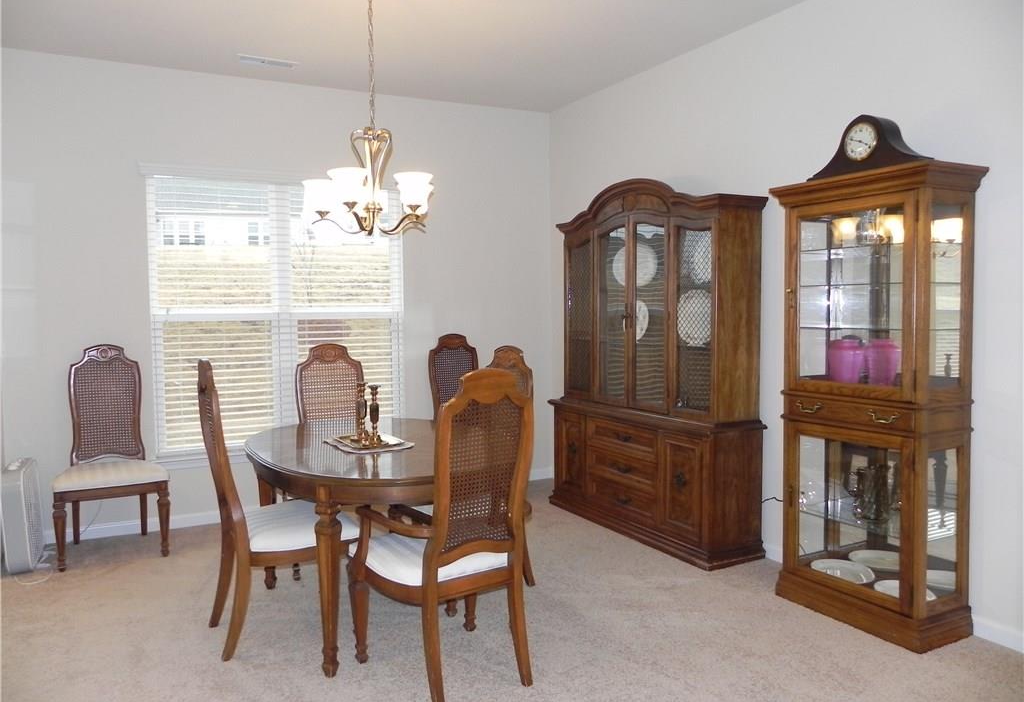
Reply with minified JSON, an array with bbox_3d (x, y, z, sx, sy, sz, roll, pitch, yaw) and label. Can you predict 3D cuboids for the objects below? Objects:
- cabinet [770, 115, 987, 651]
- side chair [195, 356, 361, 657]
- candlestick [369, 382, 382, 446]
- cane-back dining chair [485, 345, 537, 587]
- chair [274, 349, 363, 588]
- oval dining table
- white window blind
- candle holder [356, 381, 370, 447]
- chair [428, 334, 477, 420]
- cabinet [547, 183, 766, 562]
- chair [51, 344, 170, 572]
[{"bbox_3d":[1.478,0.100,3.196,0.384,2.041,0.716,-3,4,-28],"label":"cabinet"},{"bbox_3d":[-0.960,0.589,3.182,0.570,1.141,0.543,-3,4,-27],"label":"side chair"},{"bbox_3d":[-0.595,0.274,3.329,0.061,0.252,0.061,-3,4,-28],"label":"candlestick"},{"bbox_3d":[-0.223,0.552,3.634,0.570,1.139,0.543,-3,4,-38],"label":"cane-back dining chair"},{"bbox_3d":[-0.920,0.538,4.062,0.543,1.139,0.570,-2,3,-20],"label":"chair"},{"bbox_3d":[-0.604,0.772,3.424,1.067,0.737,1.570,-3,4,-28],"label":"oval dining table"},{"bbox_3d":[-1.462,-0.232,4.968,1.610,1.676,0.060,-3,4,-28],"label":"white window blind"},{"bbox_3d":[-0.661,0.271,3.397,0.061,0.252,0.061,-3,4,-28],"label":"candle holder"},{"bbox_3d":[-0.294,0.459,5.281,0.556,1.139,0.570,-3,4,-28],"label":"chair"},{"bbox_3d":[0.764,0.047,4.548,0.398,2.014,1.583,-3,4,-28],"label":"cabinet"},{"bbox_3d":[-2.227,0.544,4.277,0.543,1.142,0.570,-3,4,-28],"label":"chair"}]

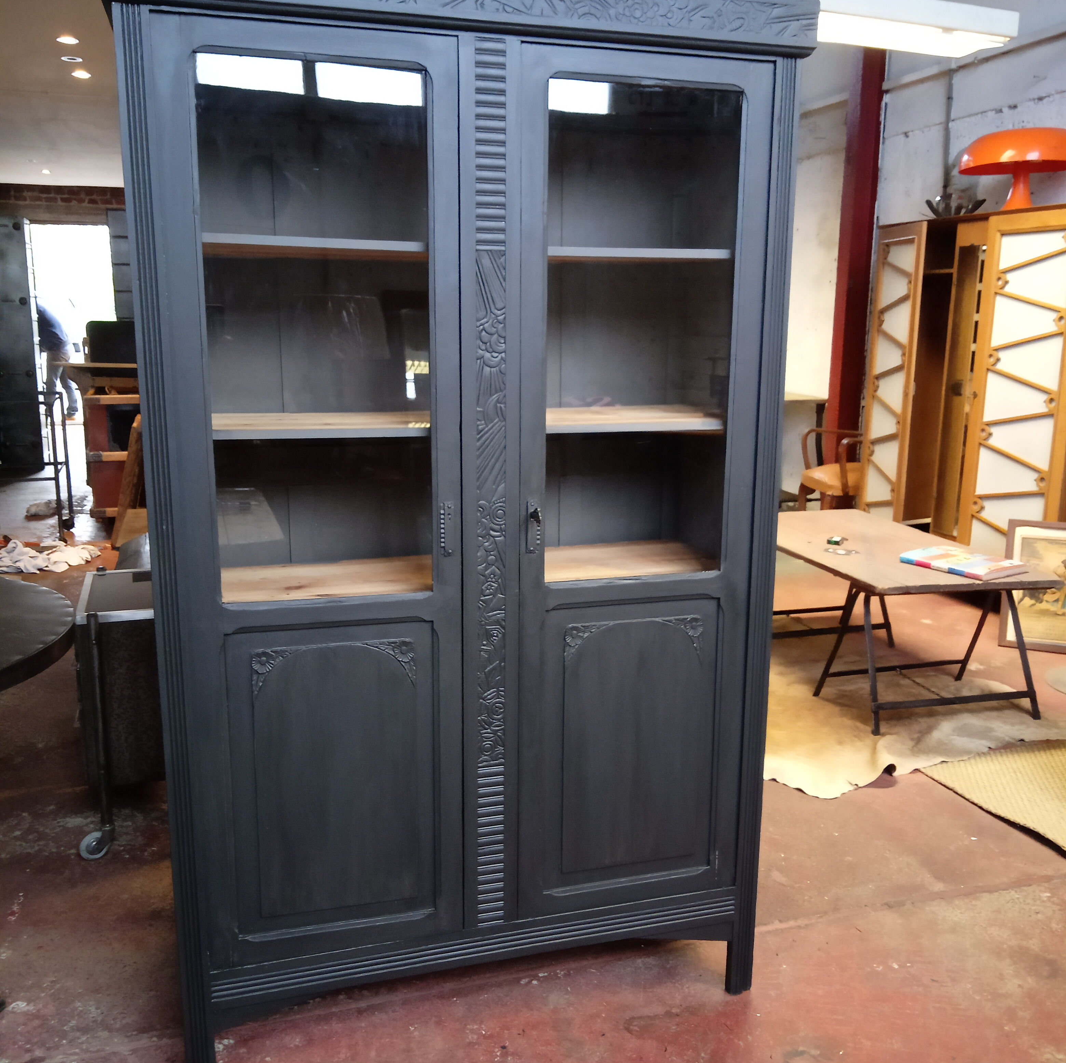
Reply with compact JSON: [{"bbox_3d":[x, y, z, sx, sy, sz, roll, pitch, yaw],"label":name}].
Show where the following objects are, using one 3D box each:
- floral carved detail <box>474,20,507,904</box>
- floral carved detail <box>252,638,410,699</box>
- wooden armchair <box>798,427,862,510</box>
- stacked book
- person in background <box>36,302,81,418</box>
[{"bbox_3d":[-0.072,-0.021,1.812,0.052,1.523,0.020,-3,12,-16],"label":"floral carved detail"},{"bbox_3d":[-0.332,0.230,1.791,0.272,0.088,0.015,-3,12,-16],"label":"floral carved detail"},{"bbox_3d":[1.830,-0.259,6.000,0.560,0.800,0.550,-2,12,-11],"label":"wooden armchair"},{"bbox_3d":[1.568,0.117,3.887,0.250,0.026,0.335,-7,14,-32],"label":"stacked book"},{"bbox_3d":[-6.237,-2.218,13.800,0.750,1.580,0.480,0,12,0],"label":"person in background"}]

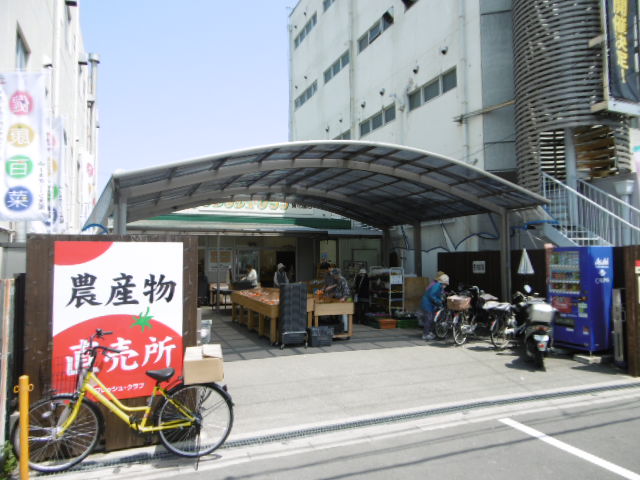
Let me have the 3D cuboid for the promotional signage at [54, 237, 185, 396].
[{"bbox_3d":[-1.784,0.718,3.969,1.068,1.403,0.040,1,-3,-20],"label":"promotional signage"}]

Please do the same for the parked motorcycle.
[{"bbox_3d":[3.663,1.496,7.735,0.700,1.160,1.850,-1,-3,12],"label":"parked motorcycle"}]

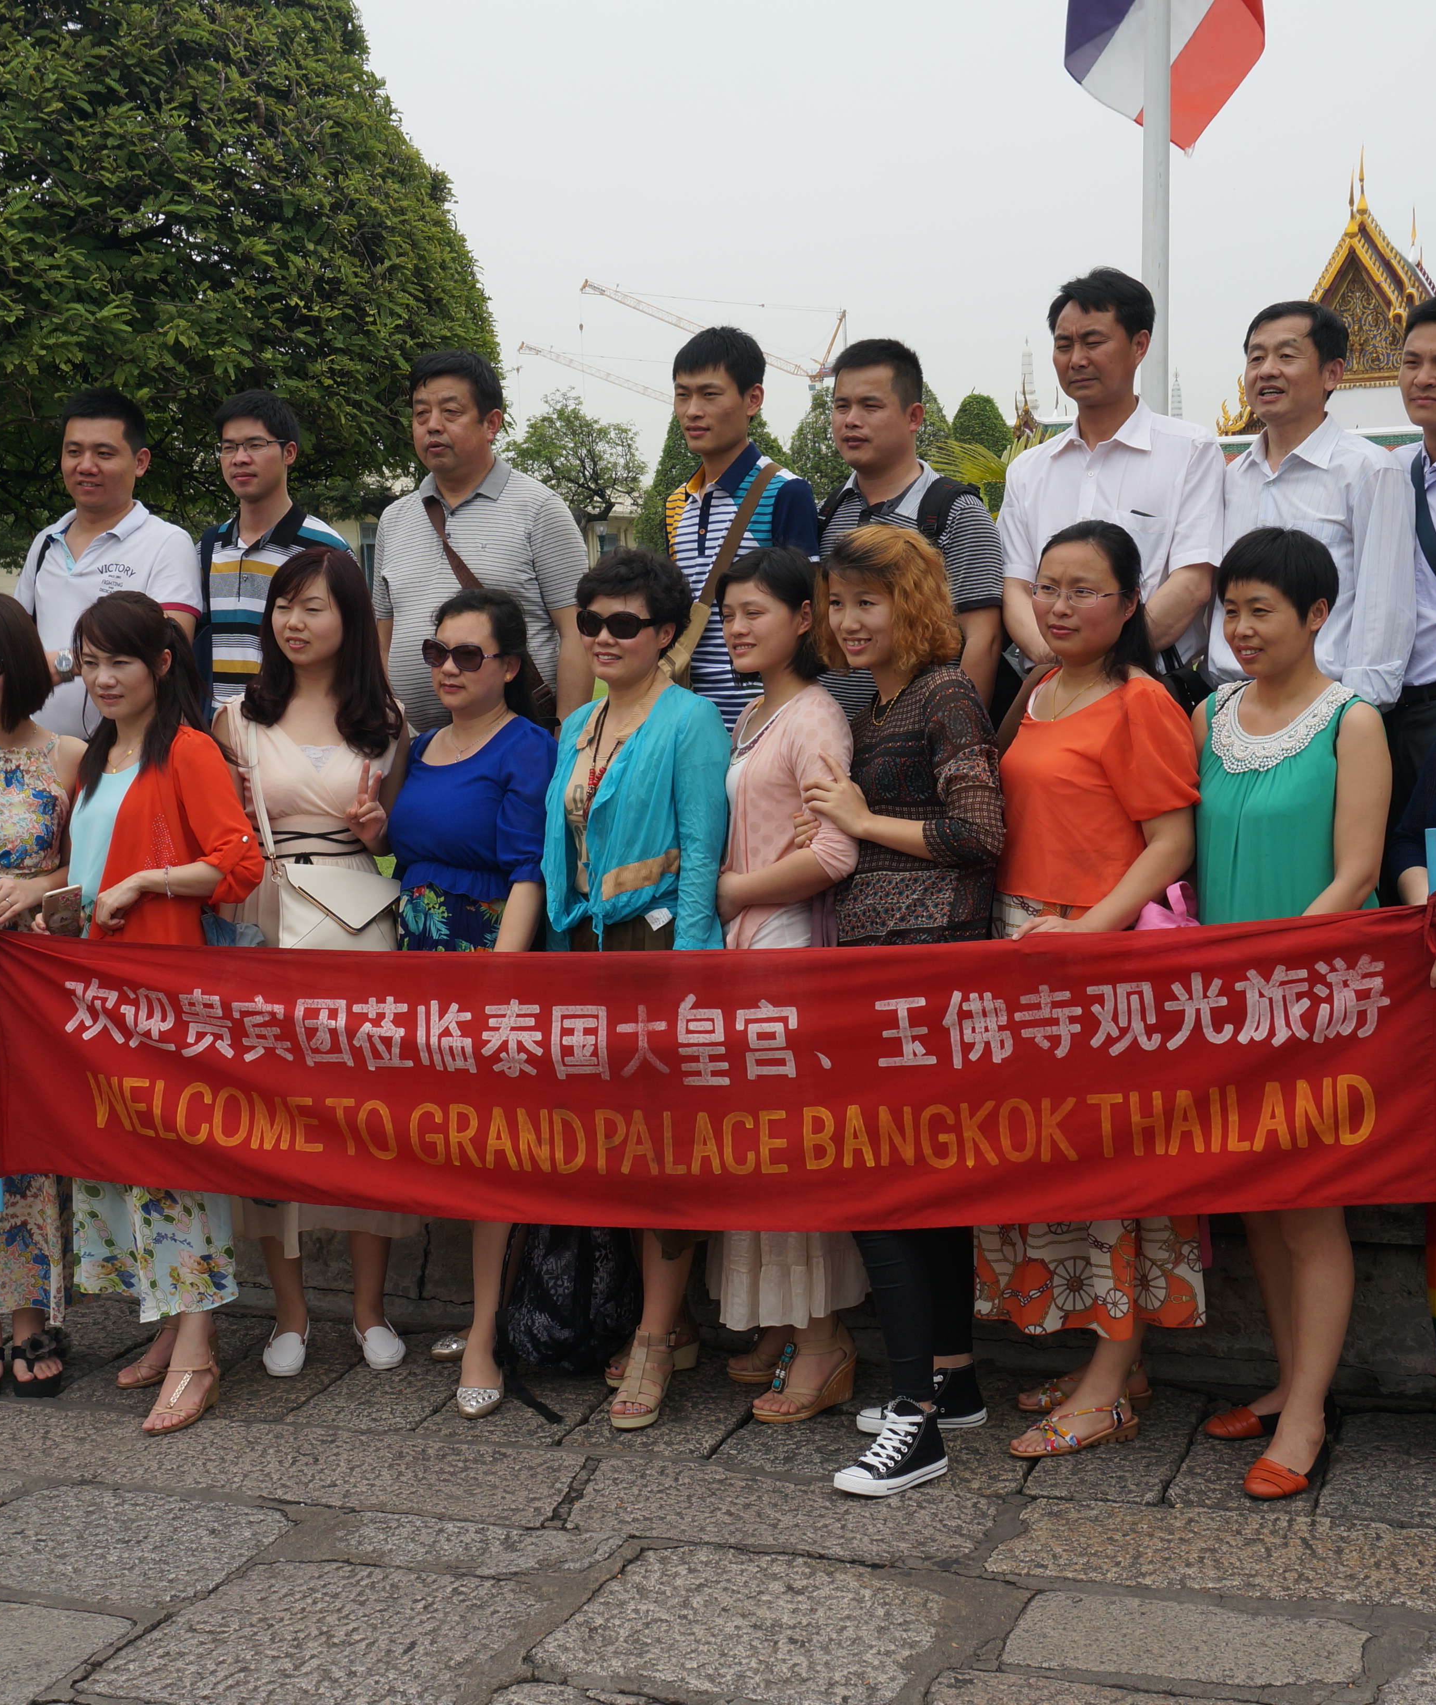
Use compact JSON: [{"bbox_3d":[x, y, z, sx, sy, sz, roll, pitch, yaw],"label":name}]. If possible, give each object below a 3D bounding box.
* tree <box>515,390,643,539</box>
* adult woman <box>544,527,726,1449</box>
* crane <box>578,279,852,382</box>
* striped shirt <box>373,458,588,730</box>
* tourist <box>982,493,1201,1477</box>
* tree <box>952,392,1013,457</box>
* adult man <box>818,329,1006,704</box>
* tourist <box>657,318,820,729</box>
[{"bbox_3d":[-2.864,-6.666,45.320,3.200,5.582,3.200,-1,7,0],"label":"tree"},{"bbox_3d":[-0.167,0.244,4.270,0.410,1.659,0.300,2,8,25],"label":"adult woman"},{"bbox_3d":[0.800,-73.958,402.268,50.000,61.486,7.000,-2,6,0],"label":"crane"},{"bbox_3d":[-0.525,-0.516,4.921,0.480,0.690,0.310,1,7,17],"label":"striped shirt"},{"bbox_3d":[0.682,0.235,4.102,0.440,1.689,0.330,5,9,41],"label":"tourist"},{"bbox_3d":[6.031,-7.601,50.328,1.900,5.720,1.900,-1,7,0],"label":"tree"},{"bbox_3d":[0.392,-0.216,4.593,0.480,1.675,0.310,3,8,27],"label":"adult man"},{"bbox_3d":[0.050,-0.242,4.681,0.460,1.716,0.300,4,9,35],"label":"tourist"}]

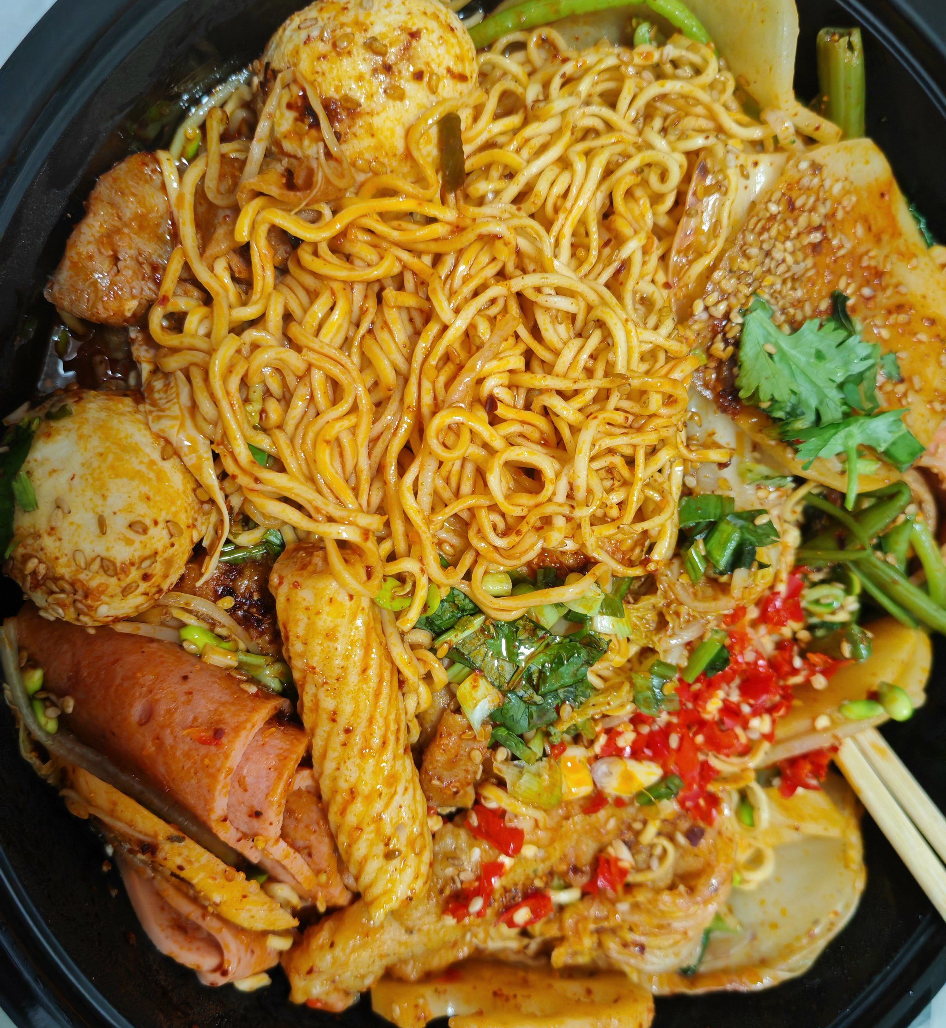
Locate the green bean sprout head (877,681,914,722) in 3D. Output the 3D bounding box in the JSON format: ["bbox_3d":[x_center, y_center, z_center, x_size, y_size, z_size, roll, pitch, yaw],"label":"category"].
[{"bbox_3d":[0.087,0.039,0.202,0.005,0.005,0.008,-47,109,-15],"label":"green bean sprout head"}]

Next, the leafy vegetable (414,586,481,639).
[{"bbox_3d":[-0.004,0.016,0.165,0.011,0.004,0.007,-33,105,-19],"label":"leafy vegetable"}]

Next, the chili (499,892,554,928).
[{"bbox_3d":[0.010,0.077,0.193,0.011,0.004,0.005,-18,100,-22],"label":"chili"}]

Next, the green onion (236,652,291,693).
[{"bbox_3d":[-0.038,0.028,0.175,0.010,0.005,0.004,29,81,-22],"label":"green onion"}]

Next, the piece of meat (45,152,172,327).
[{"bbox_3d":[-0.064,-0.049,0.175,0.023,0.018,0.030,26,83,-20],"label":"piece of meat"}]

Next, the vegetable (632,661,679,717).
[{"bbox_3d":[0.034,0.032,0.181,0.008,0.005,0.009,-2,94,-24],"label":"vegetable"}]

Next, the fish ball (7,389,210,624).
[{"bbox_3d":[-0.061,-0.001,0.163,0.034,0.034,0.037,0,93,-24],"label":"fish ball"}]

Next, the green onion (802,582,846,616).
[{"bbox_3d":[0.076,0.019,0.216,0.011,0.005,0.006,-1,93,-24],"label":"green onion"}]

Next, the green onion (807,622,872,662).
[{"bbox_3d":[0.080,0.028,0.219,0.017,0.006,0.008,8,89,-24],"label":"green onion"}]

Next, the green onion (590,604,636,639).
[{"bbox_3d":[0.027,0.022,0.194,0.009,0.004,0.005,22,85,-21],"label":"green onion"}]

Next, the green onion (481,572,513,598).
[{"bbox_3d":[0.004,0.013,0.189,0.006,0.004,0.004,5,91,-24],"label":"green onion"}]

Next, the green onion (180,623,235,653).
[{"bbox_3d":[-0.055,0.026,0.206,0.012,0.005,0.006,18,85,2],"label":"green onion"}]

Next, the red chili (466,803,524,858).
[{"bbox_3d":[0.004,0.061,0.191,0.013,0.004,0.005,40,77,-20],"label":"red chili"}]

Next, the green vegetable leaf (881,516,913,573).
[{"bbox_3d":[0.093,0.007,0.216,0.006,0.006,0.013,11,89,-21],"label":"green vegetable leaf"}]

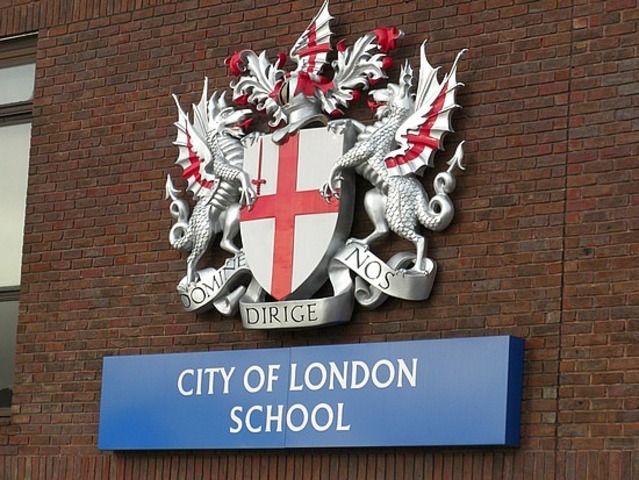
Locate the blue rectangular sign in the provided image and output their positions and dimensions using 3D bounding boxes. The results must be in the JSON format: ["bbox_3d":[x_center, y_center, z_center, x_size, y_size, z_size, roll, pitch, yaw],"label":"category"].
[{"bbox_3d":[-0.157,1.030,14.292,3.538,0.648,0.142,-5,-12,41],"label":"blue rectangular sign"}]

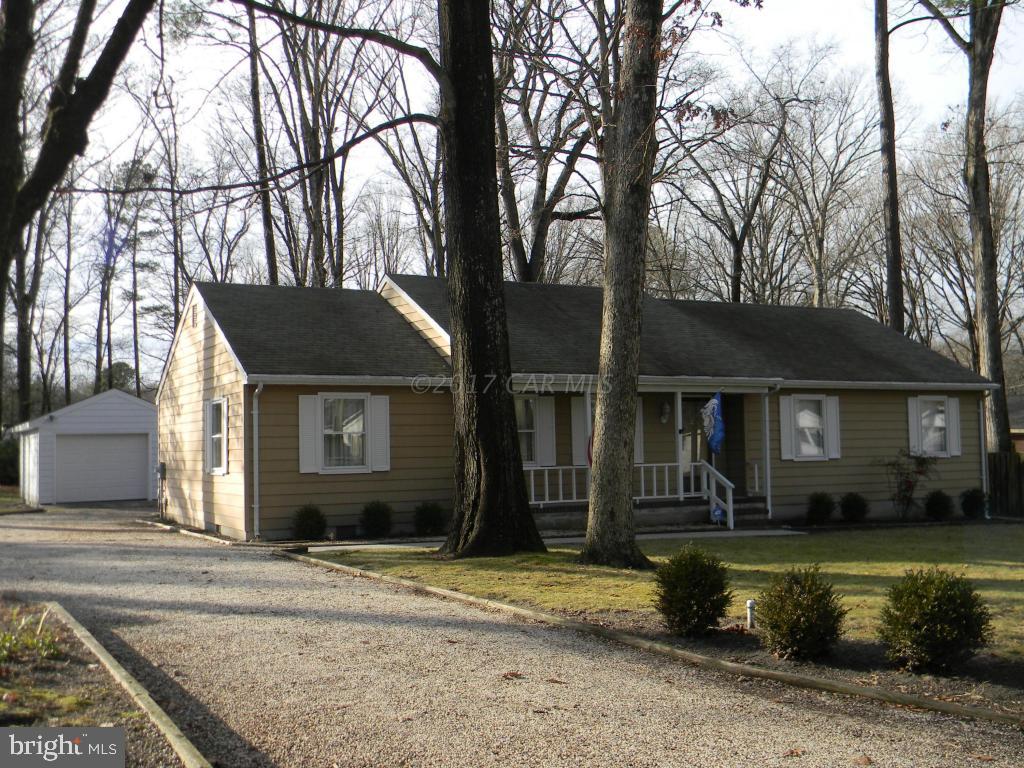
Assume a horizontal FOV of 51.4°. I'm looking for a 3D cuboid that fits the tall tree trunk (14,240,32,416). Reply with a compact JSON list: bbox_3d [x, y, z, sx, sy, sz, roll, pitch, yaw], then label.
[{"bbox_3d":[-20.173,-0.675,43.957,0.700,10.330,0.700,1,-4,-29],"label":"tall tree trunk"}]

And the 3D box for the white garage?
[{"bbox_3d":[-14.453,2.168,37.183,4.940,3.610,7.000,1,-4,-29],"label":"white garage"}]

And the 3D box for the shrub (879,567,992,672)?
[{"bbox_3d":[3.008,1.643,7.529,0.790,0.700,0.790,1,-4,-29],"label":"shrub"}]

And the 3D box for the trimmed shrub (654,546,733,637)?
[{"bbox_3d":[1.548,1.744,9.028,0.660,0.730,0.660,-1,-3,0],"label":"trimmed shrub"}]

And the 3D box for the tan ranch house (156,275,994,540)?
[{"bbox_3d":[1.953,0.440,25.581,18.720,5.530,9.700,1,-4,-29],"label":"tan ranch house"}]

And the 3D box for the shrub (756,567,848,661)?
[{"bbox_3d":[2.180,1.702,7.980,0.680,0.660,0.680,-1,-3,0],"label":"shrub"}]

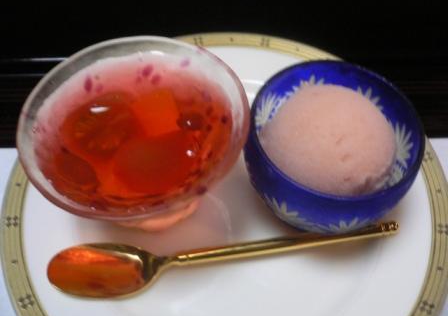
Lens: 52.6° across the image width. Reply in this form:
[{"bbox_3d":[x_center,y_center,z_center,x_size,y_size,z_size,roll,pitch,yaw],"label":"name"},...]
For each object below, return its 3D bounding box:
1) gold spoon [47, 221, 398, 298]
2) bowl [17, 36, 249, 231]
[{"bbox_3d":[0.001,0.043,0.207,0.163,0.018,0.026,-7,58,-2],"label":"gold spoon"},{"bbox_3d":[-0.037,-0.002,0.212,0.094,0.058,0.094,0,57,0],"label":"bowl"}]

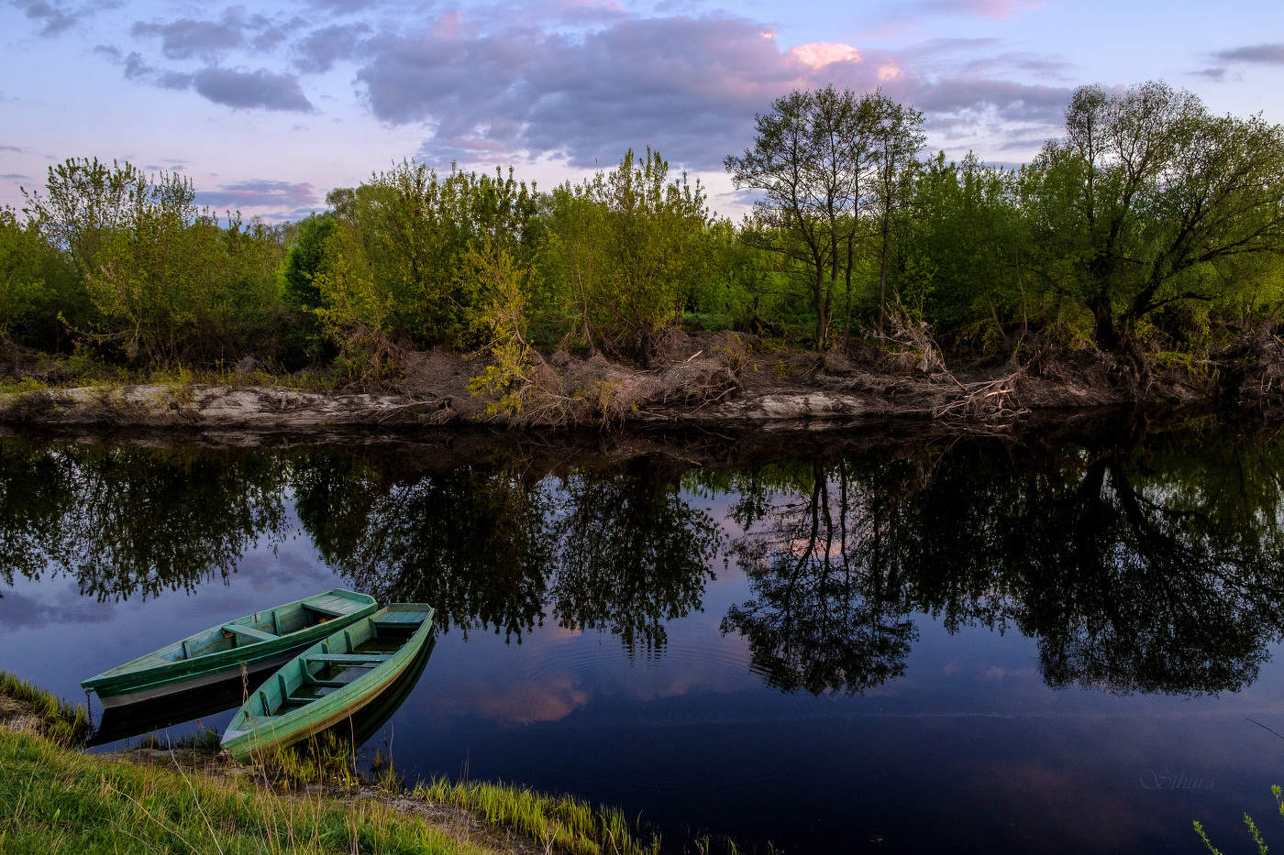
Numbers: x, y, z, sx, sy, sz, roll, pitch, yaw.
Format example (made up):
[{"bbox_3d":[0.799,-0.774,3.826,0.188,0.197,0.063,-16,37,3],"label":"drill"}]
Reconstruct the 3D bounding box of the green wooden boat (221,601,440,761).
[{"bbox_3d":[-3.308,2.822,10.682,0.996,0.477,4.524,1,5,8],"label":"green wooden boat"}]

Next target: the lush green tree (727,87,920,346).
[{"bbox_3d":[8.482,-9.746,44.866,8.956,11.883,7.800,1,7,10],"label":"lush green tree"}]

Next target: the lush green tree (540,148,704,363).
[{"bbox_3d":[-0.728,-7.355,41.122,7.108,8.871,6.500,0,7,-1],"label":"lush green tree"}]

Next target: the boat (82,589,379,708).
[{"bbox_3d":[-4.806,2.668,11.546,1.141,0.457,3.735,4,8,31],"label":"boat"}]

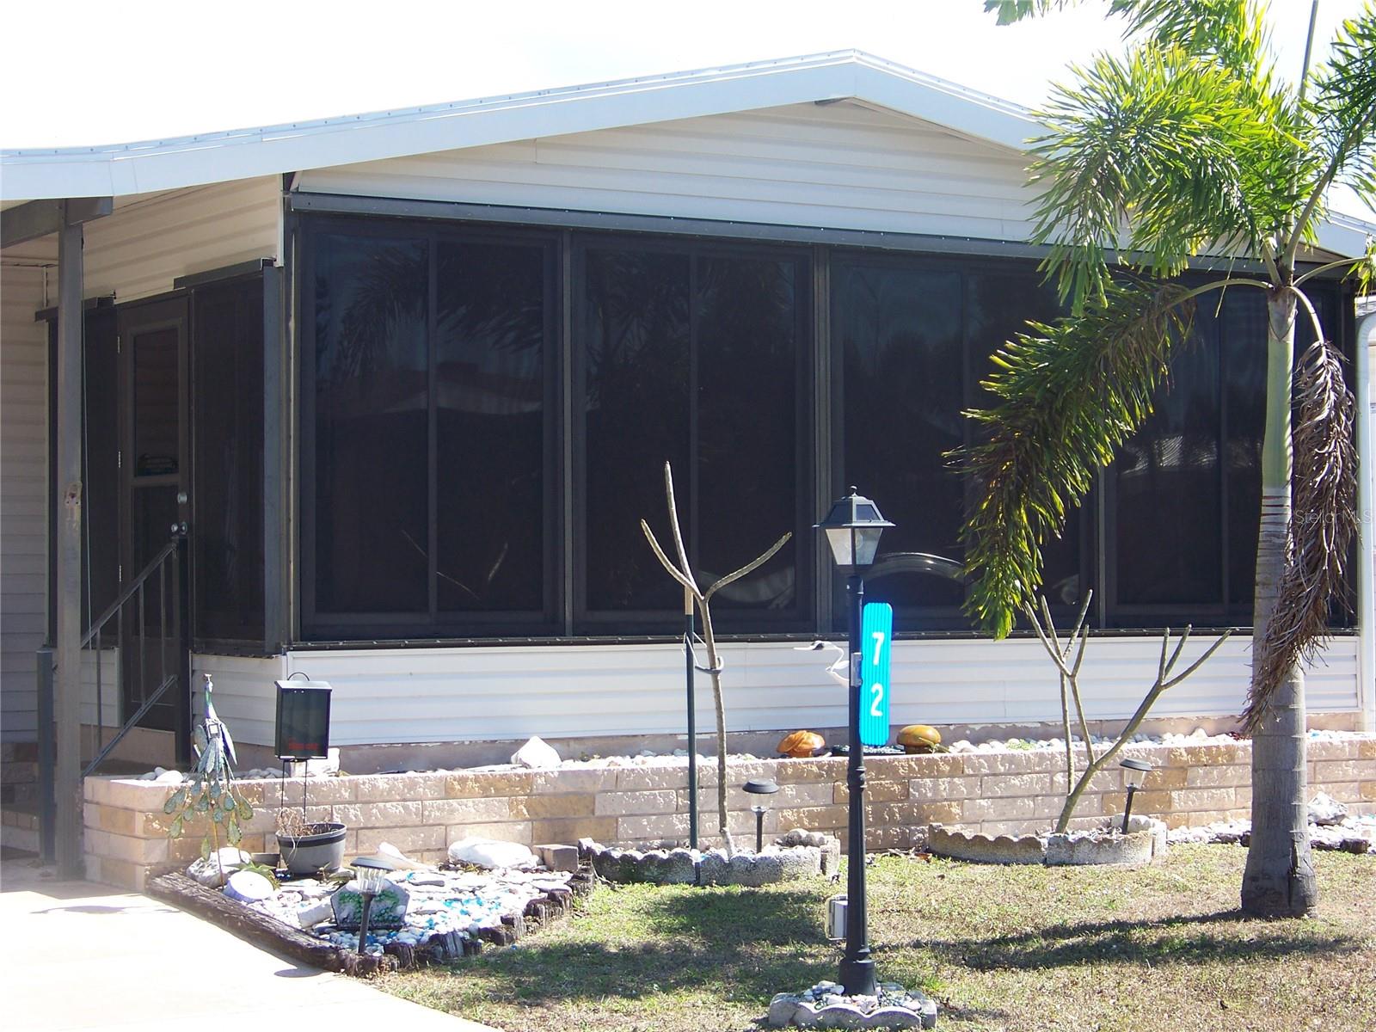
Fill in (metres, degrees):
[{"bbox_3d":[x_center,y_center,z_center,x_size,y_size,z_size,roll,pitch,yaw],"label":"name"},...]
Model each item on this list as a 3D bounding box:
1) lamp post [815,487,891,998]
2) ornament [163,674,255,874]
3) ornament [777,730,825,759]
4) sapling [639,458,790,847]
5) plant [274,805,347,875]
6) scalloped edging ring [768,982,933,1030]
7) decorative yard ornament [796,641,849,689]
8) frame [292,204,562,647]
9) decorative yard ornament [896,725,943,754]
[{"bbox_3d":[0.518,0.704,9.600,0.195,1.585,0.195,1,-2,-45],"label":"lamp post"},{"bbox_3d":[-1.849,1.021,12.000,0.345,0.810,0.300,0,-1,-9],"label":"ornament"},{"bbox_3d":[0.518,1.041,14.100,0.215,0.135,0.200,0,-1,0],"label":"ornament"},{"bbox_3d":[0.117,0.586,12.700,0.610,1.630,0.480,0,-1,0],"label":"sapling"},{"bbox_3d":[-1.495,1.286,12.300,0.290,0.265,0.280,0,-1,0],"label":"plant"},{"bbox_3d":[0.506,1.516,9.580,0.525,0.100,0.470,0,-1,0],"label":"scalloped edging ring"},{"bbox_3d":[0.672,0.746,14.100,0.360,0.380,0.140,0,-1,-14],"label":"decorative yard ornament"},{"bbox_3d":[-1.145,-0.377,13.893,1.330,1.880,0.090,0,-1,-31],"label":"frame"},{"bbox_3d":[1.073,1.041,14.400,0.210,0.135,0.200,0,-1,0],"label":"decorative yard ornament"}]

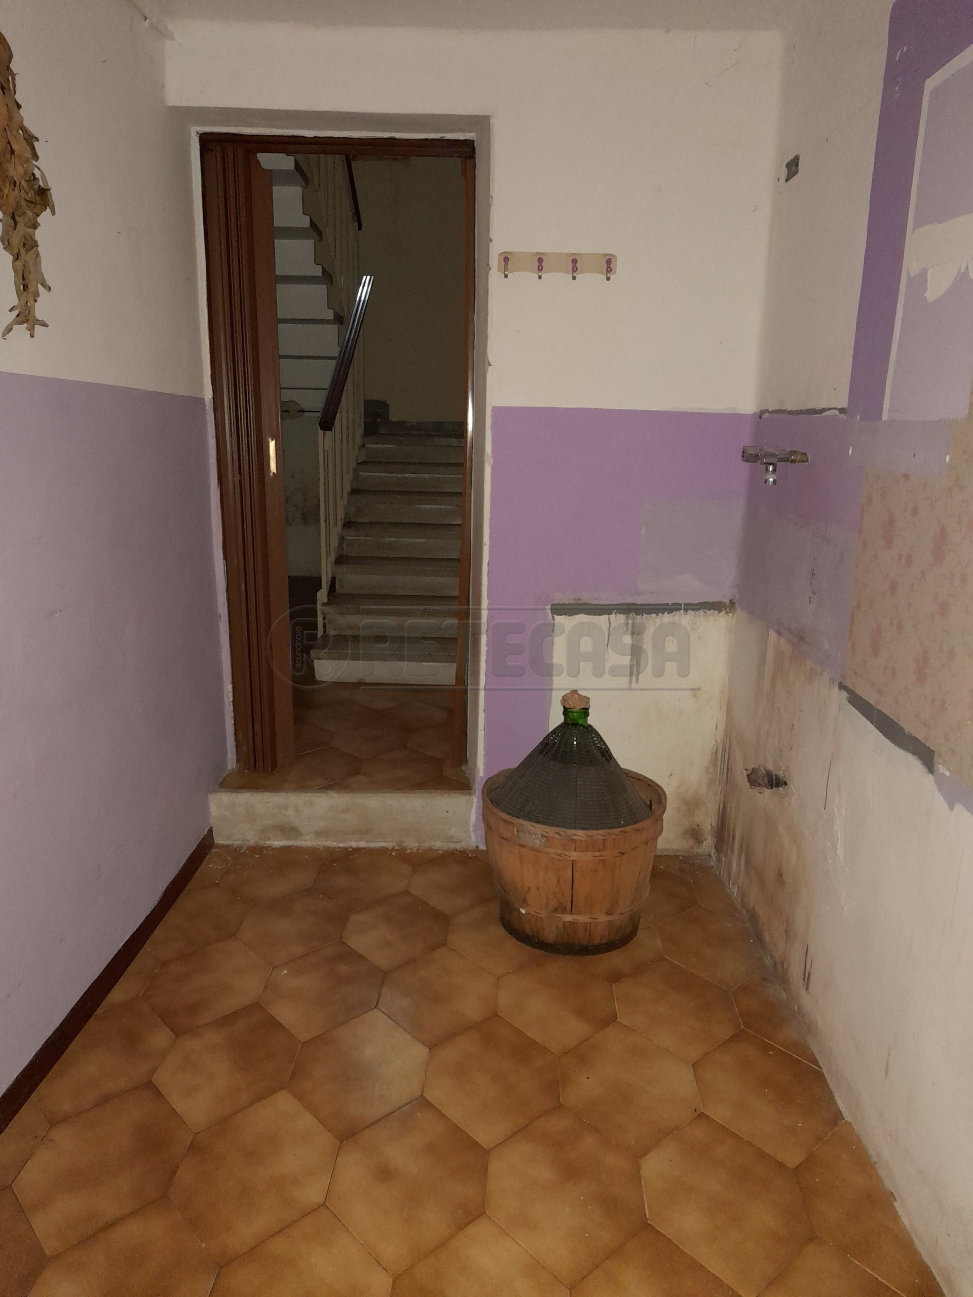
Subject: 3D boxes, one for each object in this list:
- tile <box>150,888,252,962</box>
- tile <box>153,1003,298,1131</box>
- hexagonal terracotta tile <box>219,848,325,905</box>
[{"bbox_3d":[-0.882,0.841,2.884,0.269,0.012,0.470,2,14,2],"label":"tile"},{"bbox_3d":[-0.619,1.001,2.257,0.317,0.012,0.470,2,14,2],"label":"tile"},{"bbox_3d":[-0.688,0.729,2.990,0.299,0.012,0.421,2,14,2],"label":"hexagonal terracotta tile"}]

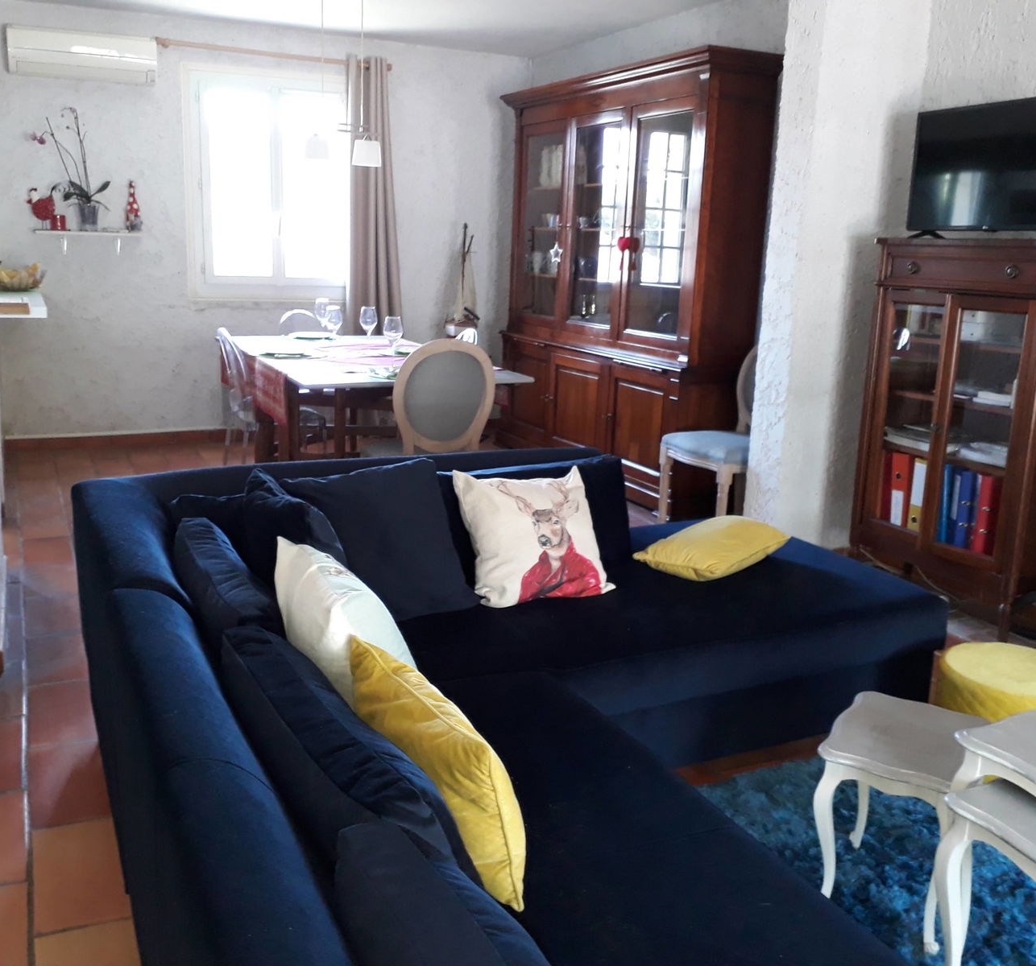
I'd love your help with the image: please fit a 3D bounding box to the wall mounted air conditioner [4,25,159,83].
[{"bbox_3d":[-2.416,-2.364,5.597,0.750,0.250,0.190,-5,15,-26],"label":"wall mounted air conditioner"}]

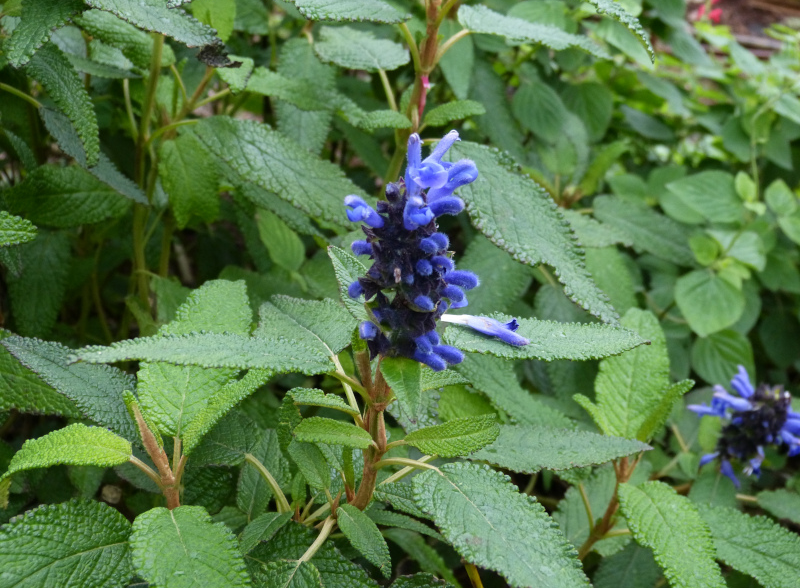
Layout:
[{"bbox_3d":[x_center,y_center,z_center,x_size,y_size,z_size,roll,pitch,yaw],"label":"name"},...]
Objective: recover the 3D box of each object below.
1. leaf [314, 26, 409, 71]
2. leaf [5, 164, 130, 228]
[{"bbox_3d":[-0.021,-0.127,0.670,0.036,0.010,0.053,-23,34,-24],"label":"leaf"},{"bbox_3d":[-0.171,-0.050,0.665,0.062,0.012,0.034,-3,60,-9],"label":"leaf"}]

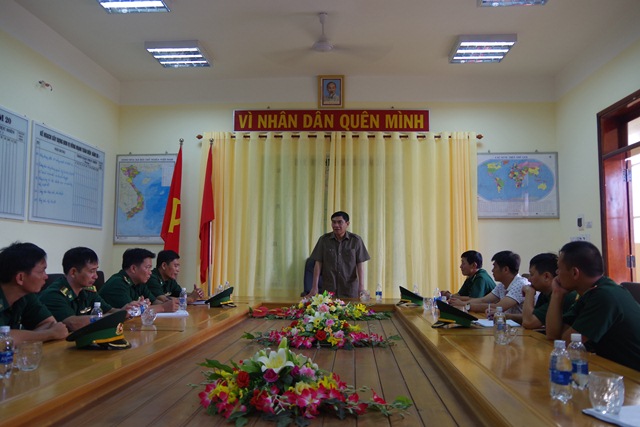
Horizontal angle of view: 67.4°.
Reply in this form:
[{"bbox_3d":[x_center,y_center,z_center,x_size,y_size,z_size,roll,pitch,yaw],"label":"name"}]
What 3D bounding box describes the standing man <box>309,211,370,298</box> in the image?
[{"bbox_3d":[0.202,0.814,5.094,0.640,1.672,0.420,0,-6,7],"label":"standing man"}]

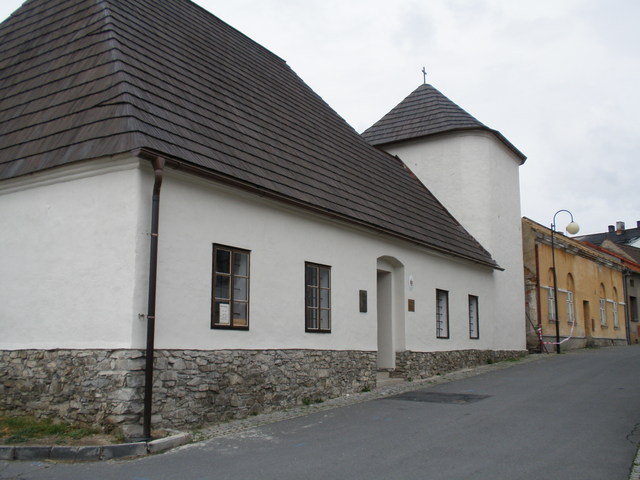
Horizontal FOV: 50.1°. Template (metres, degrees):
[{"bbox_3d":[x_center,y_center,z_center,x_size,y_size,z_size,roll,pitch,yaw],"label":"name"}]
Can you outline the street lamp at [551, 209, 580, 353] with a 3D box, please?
[{"bbox_3d":[9.149,1.482,25.201,1.030,5.329,0.480,-5,-10,30],"label":"street lamp"}]

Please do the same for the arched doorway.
[{"bbox_3d":[1.606,1.816,16.667,0.380,2.754,1.495,-6,-11,32],"label":"arched doorway"}]

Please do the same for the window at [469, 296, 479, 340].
[{"bbox_3d":[4.810,2.432,21.461,0.120,1.355,0.847,-6,-11,32],"label":"window"}]

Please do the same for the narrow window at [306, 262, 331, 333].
[{"bbox_3d":[-0.045,1.186,13.874,0.120,1.389,0.972,-6,-11,32],"label":"narrow window"}]

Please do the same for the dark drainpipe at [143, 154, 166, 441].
[{"bbox_3d":[-2.390,0.790,9.834,0.250,4.006,0.160,-6,-11,32],"label":"dark drainpipe"}]

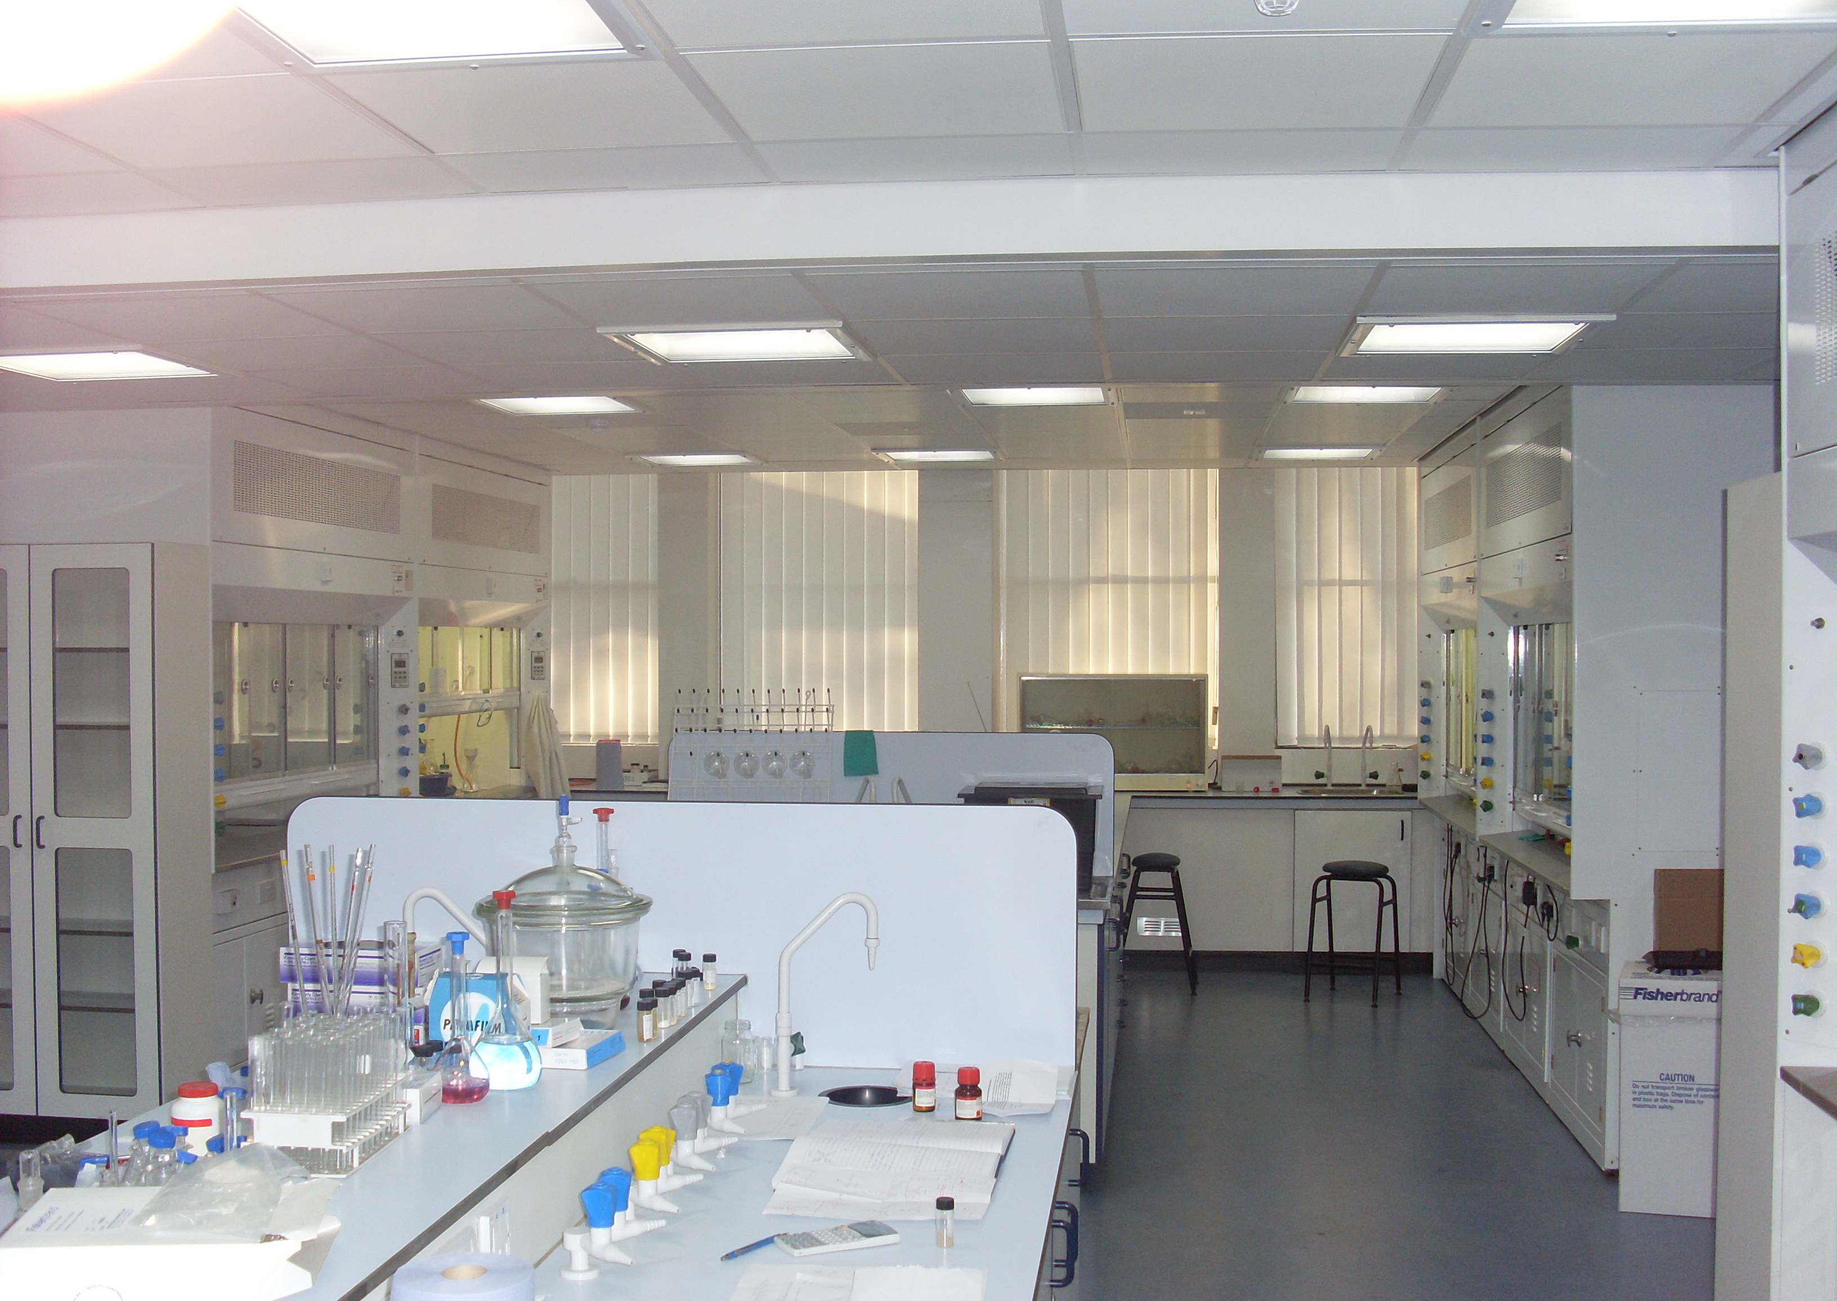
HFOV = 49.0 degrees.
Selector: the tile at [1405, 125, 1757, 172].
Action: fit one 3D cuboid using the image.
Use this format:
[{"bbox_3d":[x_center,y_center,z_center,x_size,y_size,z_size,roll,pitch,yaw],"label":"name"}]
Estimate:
[{"bbox_3d":[1.165,-0.910,3.616,0.595,0.020,0.321,0,0,7],"label":"tile"}]

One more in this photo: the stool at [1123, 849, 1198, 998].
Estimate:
[{"bbox_3d":[1.142,1.316,9.670,0.370,0.610,0.330,0,0,9],"label":"stool"}]

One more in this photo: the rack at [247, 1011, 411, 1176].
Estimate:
[{"bbox_3d":[-0.689,0.515,2.370,0.120,0.160,0.230,0,0,5],"label":"rack"}]

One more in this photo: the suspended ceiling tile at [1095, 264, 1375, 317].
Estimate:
[{"bbox_3d":[0.719,-0.826,4.629,0.600,0.020,0.602,0,0,7],"label":"suspended ceiling tile"}]

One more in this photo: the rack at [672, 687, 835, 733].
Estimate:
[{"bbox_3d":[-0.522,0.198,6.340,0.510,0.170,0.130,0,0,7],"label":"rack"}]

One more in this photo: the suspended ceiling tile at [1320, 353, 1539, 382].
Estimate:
[{"bbox_3d":[1.442,-0.795,5.628,0.600,0.025,0.600,0,0,7],"label":"suspended ceiling tile"}]

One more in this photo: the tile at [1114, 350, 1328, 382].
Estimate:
[{"bbox_3d":[0.817,-0.791,5.566,0.595,0.020,0.595,0,0,7],"label":"tile"}]

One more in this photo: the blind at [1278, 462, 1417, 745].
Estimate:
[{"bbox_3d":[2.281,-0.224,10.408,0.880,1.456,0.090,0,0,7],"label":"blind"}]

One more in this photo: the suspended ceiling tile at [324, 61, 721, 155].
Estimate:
[{"bbox_3d":[-0.663,-0.940,3.501,0.600,0.025,0.600,0,0,7],"label":"suspended ceiling tile"}]

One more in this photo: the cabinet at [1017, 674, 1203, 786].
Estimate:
[{"bbox_3d":[1.060,0.442,10.951,1.010,0.630,0.330,0,0,7],"label":"cabinet"}]

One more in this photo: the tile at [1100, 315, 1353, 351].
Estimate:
[{"bbox_3d":[0.790,-0.827,5.226,0.600,0.020,0.602,0,0,7],"label":"tile"}]

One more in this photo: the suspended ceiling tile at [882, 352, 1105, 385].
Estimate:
[{"bbox_3d":[0.234,-0.831,5.897,0.600,0.020,0.602,0,0,7],"label":"suspended ceiling tile"}]

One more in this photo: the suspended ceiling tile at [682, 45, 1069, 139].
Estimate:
[{"bbox_3d":[-0.055,-0.978,3.521,0.600,0.020,0.602,0,0,7],"label":"suspended ceiling tile"}]

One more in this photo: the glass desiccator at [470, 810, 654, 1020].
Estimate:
[{"bbox_3d":[-0.562,0.420,3.200,0.280,0.340,0.280,0,0,7],"label":"glass desiccator"}]

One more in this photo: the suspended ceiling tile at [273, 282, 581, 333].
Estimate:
[{"bbox_3d":[-1.154,-0.827,4.854,0.600,0.020,0.602,0,0,7],"label":"suspended ceiling tile"}]

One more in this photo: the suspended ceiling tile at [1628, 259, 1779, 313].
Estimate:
[{"bbox_3d":[1.938,-0.810,4.502,0.600,0.020,0.602,0,0,7],"label":"suspended ceiling tile"}]

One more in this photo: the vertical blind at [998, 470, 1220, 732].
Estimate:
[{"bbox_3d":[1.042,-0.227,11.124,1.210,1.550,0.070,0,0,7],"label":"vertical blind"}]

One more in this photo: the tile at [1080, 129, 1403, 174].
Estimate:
[{"bbox_3d":[0.589,-0.920,3.686,0.595,0.020,0.321,0,0,7],"label":"tile"}]

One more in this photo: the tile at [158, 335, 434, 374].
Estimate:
[{"bbox_3d":[-1.607,-0.781,5.250,0.595,0.020,0.595,0,0,7],"label":"tile"}]

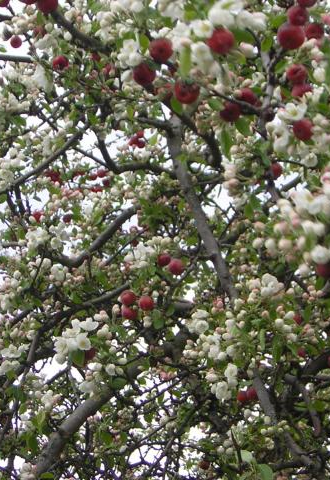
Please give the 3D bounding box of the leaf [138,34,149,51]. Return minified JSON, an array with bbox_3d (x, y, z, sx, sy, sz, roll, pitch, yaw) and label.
[{"bbox_3d":[-0.024,-0.224,2.100,0.011,0.019,0.008,-12,0,1],"label":"leaf"}]

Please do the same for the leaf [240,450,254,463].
[{"bbox_3d":[0.122,0.322,2.750,0.022,0.016,0.008,45,-3,0],"label":"leaf"}]

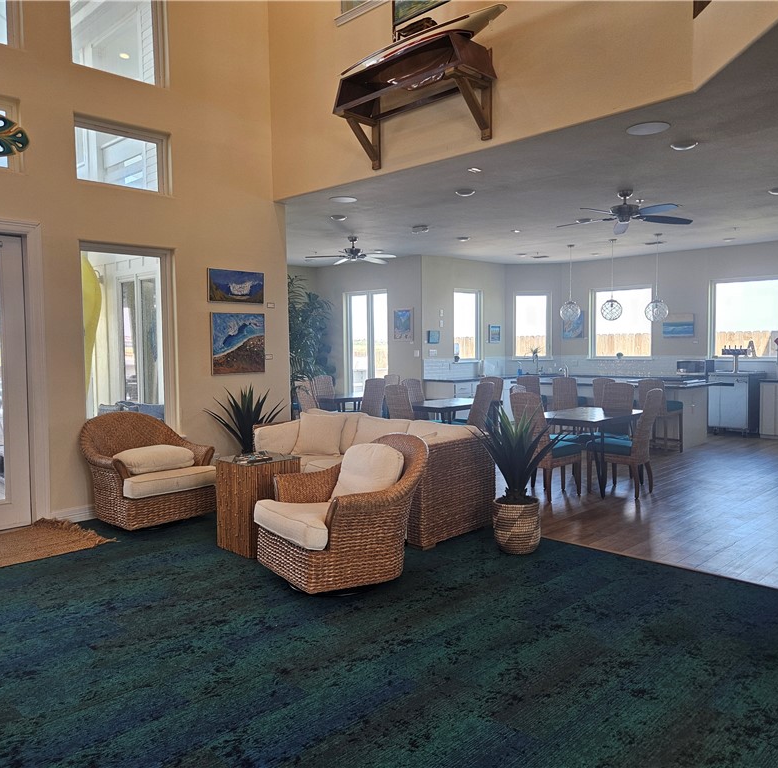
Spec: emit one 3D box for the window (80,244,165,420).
[{"bbox_3d":[-2.418,-0.368,6.371,0.890,1.800,0.100,-4,5,-45],"label":"window"}]

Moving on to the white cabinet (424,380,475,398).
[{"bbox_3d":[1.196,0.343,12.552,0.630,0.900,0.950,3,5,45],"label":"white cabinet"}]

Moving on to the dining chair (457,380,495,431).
[{"bbox_3d":[0.949,0.491,8.092,0.470,1.030,0.610,-4,5,-45],"label":"dining chair"}]

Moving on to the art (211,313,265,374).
[{"bbox_3d":[-1.530,-0.411,6.964,0.040,0.615,0.630,3,5,44],"label":"art"}]

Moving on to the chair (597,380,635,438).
[{"bbox_3d":[2.667,0.511,7.995,0.470,1.050,0.610,1,4,33],"label":"chair"}]

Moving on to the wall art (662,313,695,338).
[{"bbox_3d":[5.128,-1.031,12.055,0.040,0.425,0.540,-4,4,-44],"label":"wall art"}]

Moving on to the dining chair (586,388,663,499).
[{"bbox_3d":[2.320,0.555,6.629,0.470,1.030,0.620,-4,5,-45],"label":"dining chair"}]

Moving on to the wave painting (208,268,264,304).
[{"bbox_3d":[-1.547,-0.984,6.919,0.040,0.325,0.650,3,5,44],"label":"wave painting"}]

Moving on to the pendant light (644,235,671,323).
[{"bbox_3d":[3.831,-1.505,9.676,0.340,1.260,0.340,3,5,44],"label":"pendant light"}]

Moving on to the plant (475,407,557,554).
[{"bbox_3d":[0.947,0.689,4.982,0.640,1.050,0.640,0,3,11],"label":"plant"}]

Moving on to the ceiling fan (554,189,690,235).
[{"bbox_3d":[2.434,-1.821,6.986,1.450,0.360,1.450,-4,5,-45],"label":"ceiling fan"}]

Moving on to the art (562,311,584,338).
[{"bbox_3d":[3.676,-1.158,13.526,0.040,0.550,0.450,-4,4,-44],"label":"art"}]

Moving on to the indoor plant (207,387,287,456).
[{"bbox_3d":[-1.431,0.566,6.715,0.800,1.100,0.800,-4,5,-45],"label":"indoor plant"}]

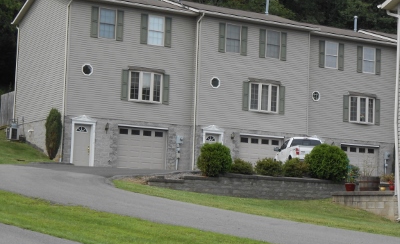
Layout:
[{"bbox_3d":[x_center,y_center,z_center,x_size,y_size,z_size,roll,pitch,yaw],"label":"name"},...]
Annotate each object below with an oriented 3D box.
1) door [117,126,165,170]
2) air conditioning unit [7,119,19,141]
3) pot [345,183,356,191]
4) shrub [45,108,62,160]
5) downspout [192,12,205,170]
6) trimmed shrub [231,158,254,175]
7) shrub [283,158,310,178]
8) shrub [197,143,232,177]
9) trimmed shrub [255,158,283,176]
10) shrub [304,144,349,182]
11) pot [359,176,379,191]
[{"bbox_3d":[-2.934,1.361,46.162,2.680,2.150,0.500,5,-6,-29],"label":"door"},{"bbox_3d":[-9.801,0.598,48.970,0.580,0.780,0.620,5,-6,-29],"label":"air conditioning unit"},{"bbox_3d":[4.775,2.077,29.700,0.320,0.250,0.320,2,-6,0],"label":"pot"},{"bbox_3d":[-6.760,0.580,43.400,0.780,2.410,0.780,5,-6,-29],"label":"shrub"},{"bbox_3d":[-0.100,-1.531,46.990,0.120,7.850,0.500,5,-6,-29],"label":"downspout"},{"bbox_3d":[1.476,1.580,32.900,0.850,0.580,0.850,2,-6,0],"label":"trimmed shrub"},{"bbox_3d":[3.502,1.680,34.000,0.990,0.700,0.990,2,-6,0],"label":"shrub"},{"bbox_3d":[0.519,1.344,32.800,1.220,1.220,1.220,2,-6,0],"label":"shrub"},{"bbox_3d":[2.445,1.605,33.100,1.000,0.650,1.000,2,-6,0],"label":"trimmed shrub"},{"bbox_3d":[4.794,1.554,35.400,1.660,1.450,1.660,2,-6,0],"label":"shrub"},{"bbox_3d":[5.285,1.931,29.100,0.640,0.440,0.640,2,-6,0],"label":"pot"}]

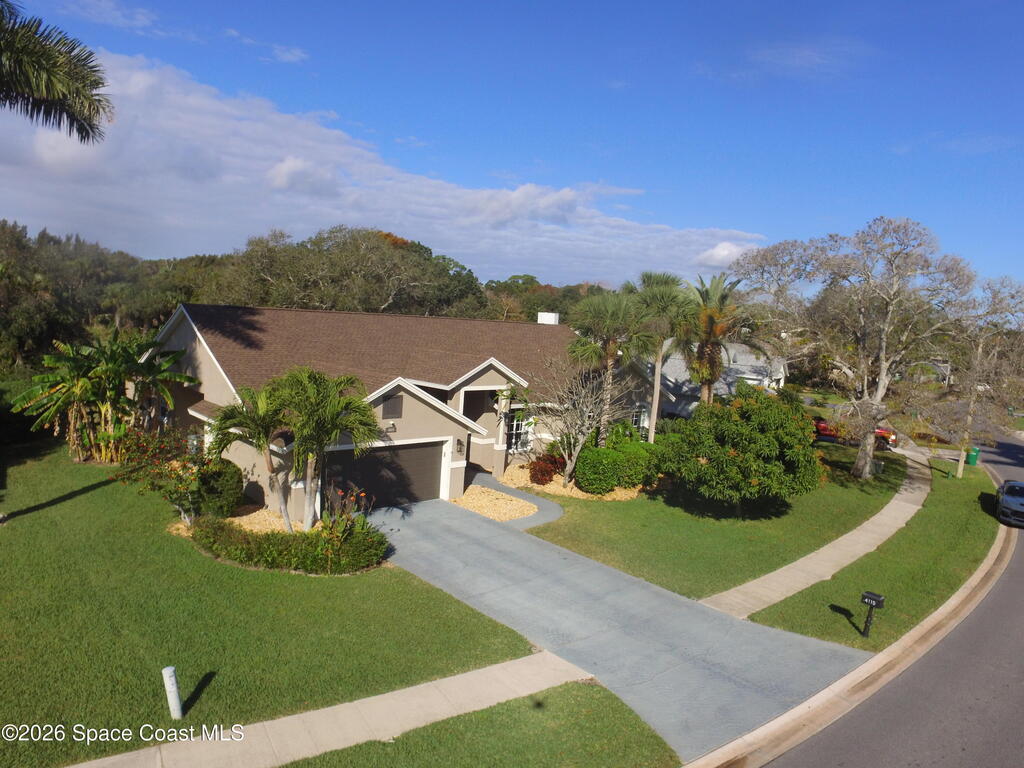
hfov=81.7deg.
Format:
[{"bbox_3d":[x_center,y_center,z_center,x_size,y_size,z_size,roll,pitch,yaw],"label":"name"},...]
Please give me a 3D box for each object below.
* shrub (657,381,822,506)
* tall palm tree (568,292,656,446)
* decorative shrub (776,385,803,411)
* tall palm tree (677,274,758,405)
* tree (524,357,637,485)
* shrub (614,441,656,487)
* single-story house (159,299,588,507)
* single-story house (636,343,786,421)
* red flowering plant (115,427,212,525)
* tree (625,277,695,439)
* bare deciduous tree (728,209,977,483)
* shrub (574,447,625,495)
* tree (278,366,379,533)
[{"bbox_3d":[8.675,2.532,22.618,5.900,5.060,5.600,6,5,21],"label":"shrub"},{"bbox_3d":[4.707,-0.012,28.413,4.100,8.520,4.100,5,5,9],"label":"tall palm tree"},{"bbox_3d":[24.950,1.478,53.000,2.400,2.500,2.400,5,5,25],"label":"decorative shrub"},{"bbox_3d":[9.755,-0.223,28.663,4.100,9.820,4.100,6,5,19],"label":"tall palm tree"},{"bbox_3d":[2.843,1.673,24.719,4.500,5.500,4.300,5,5,7],"label":"tree"},{"bbox_3d":[5.556,3.592,26.400,1.900,1.850,1.900,4,4,12],"label":"shrub"},{"bbox_3d":[-4.159,0.073,30.208,16.500,6.500,23.000,9,6,44],"label":"single-story house"},{"bbox_3d":[19.265,-0.147,58.000,12.500,6.000,16.500,6,5,37],"label":"single-story house"},{"bbox_3d":[-11.016,2.861,18.700,3.000,2.600,2.600,0,5,-30],"label":"red flowering plant"},{"bbox_3d":[7.781,-0.812,31.000,3.900,10.000,3.900,4,4,14],"label":"tree"},{"bbox_3d":[18.259,-1.920,32.302,11.300,13.920,10.500,7,5,29],"label":"bare deciduous tree"},{"bbox_3d":[3.653,3.632,24.700,2.050,1.800,2.000,4,4,9],"label":"shrub"},{"bbox_3d":[-5.707,2.073,18.300,3.200,5.000,3.000,2,5,-17],"label":"tree"}]

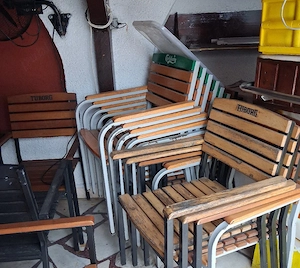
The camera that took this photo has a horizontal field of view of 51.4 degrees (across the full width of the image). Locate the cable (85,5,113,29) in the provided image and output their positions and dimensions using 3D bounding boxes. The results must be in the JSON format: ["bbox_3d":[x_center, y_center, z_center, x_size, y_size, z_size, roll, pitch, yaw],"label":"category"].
[{"bbox_3d":[-0.347,-0.784,2.100,0.180,0.160,0.110,-3,17,-3],"label":"cable"}]

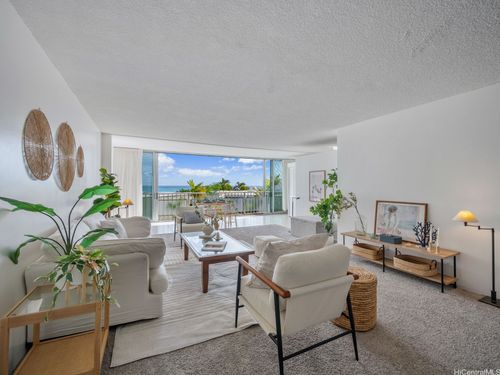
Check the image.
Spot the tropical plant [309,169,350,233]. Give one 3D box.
[{"bbox_3d":[1.492,0.450,4.362,0.580,1.600,0.600,0,0,-26],"label":"tropical plant"}]

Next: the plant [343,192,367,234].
[{"bbox_3d":[1.830,0.460,4.084,0.300,0.730,0.400,0,0,-26],"label":"plant"}]

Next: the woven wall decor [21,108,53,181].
[{"bbox_3d":[-1.677,-0.330,1.859,0.050,0.580,0.610,0,0,-26],"label":"woven wall decor"}]

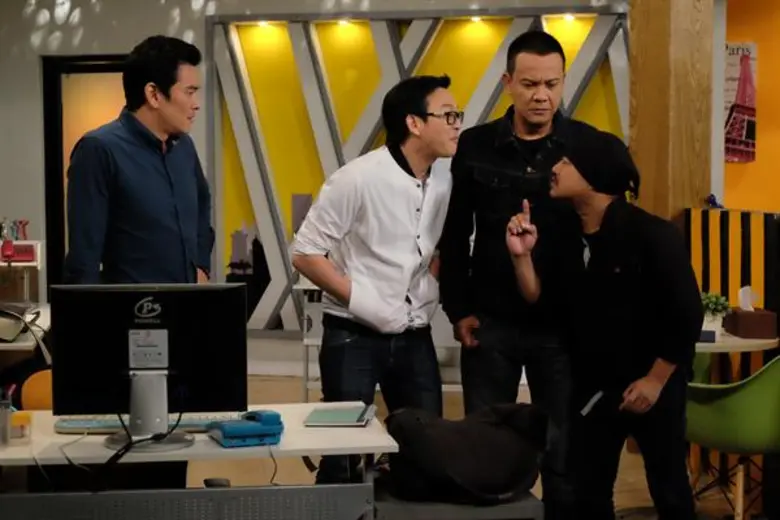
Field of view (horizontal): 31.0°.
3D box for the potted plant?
[{"bbox_3d":[1.145,0.192,4.970,0.115,0.149,0.115,0,5,0],"label":"potted plant"}]

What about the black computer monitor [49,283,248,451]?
[{"bbox_3d":[-0.557,0.236,3.269,0.458,0.365,0.210,-1,5,-6],"label":"black computer monitor"}]

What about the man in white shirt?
[{"bbox_3d":[-0.032,0.282,4.049,0.500,1.615,0.380,-4,6,-38],"label":"man in white shirt"}]

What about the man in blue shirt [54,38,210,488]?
[{"bbox_3d":[-0.680,0.255,3.821,0.300,1.714,0.480,4,6,38],"label":"man in blue shirt"}]

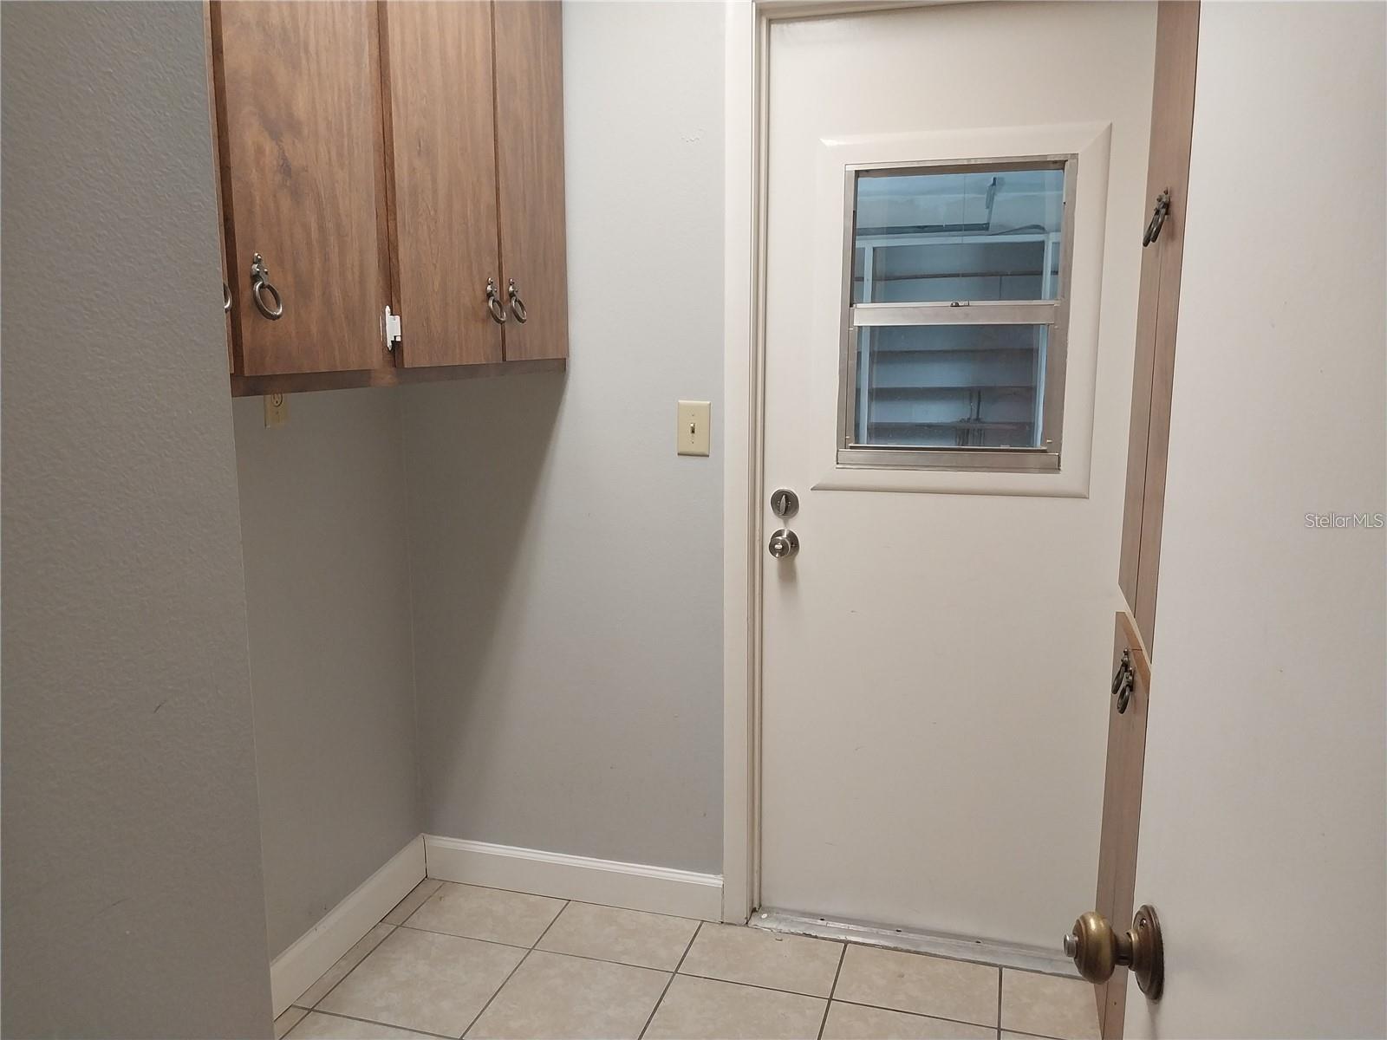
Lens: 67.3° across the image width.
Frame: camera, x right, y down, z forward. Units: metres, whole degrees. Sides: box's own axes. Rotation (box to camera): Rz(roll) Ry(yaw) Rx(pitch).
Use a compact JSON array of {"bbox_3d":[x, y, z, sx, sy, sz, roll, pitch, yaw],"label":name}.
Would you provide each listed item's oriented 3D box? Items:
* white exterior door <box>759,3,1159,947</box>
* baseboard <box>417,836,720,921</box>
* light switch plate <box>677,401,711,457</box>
[{"bbox_3d":[0.543,-0.052,2.232,0.800,1.987,0.044,2,9,15],"label":"white exterior door"},{"bbox_3d":[-0.306,0.867,2.533,0.781,0.119,0.014,2,9,15],"label":"baseboard"},{"bbox_3d":[0.002,-0.198,2.278,0.071,0.117,0.012,2,9,15],"label":"light switch plate"}]

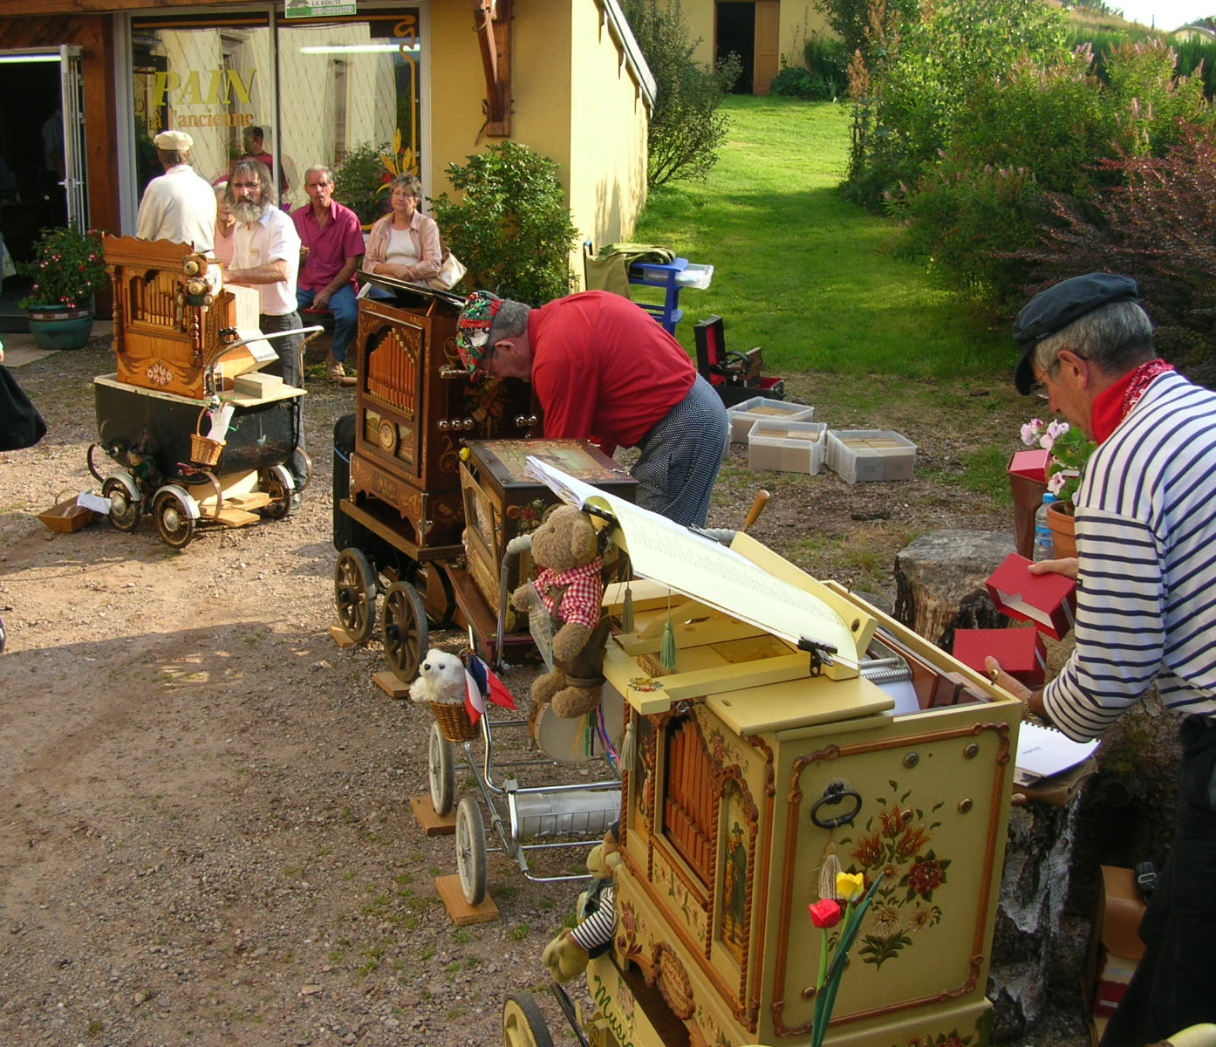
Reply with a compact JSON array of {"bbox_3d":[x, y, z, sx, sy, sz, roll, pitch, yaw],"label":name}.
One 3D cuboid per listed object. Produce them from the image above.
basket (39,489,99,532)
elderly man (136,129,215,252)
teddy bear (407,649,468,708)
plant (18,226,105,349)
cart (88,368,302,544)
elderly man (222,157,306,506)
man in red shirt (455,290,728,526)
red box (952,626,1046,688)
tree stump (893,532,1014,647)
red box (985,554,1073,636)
[{"bbox_3d":[-2.535,-0.082,6.689,0.190,0.180,0.430,1,14,2],"label":"basket"},{"bbox_3d":[-2.666,-1.563,8.850,0.550,1.740,0.380,1,13,3],"label":"elderly man"},{"bbox_3d":[-0.411,0.385,3.420,0.150,0.165,0.140,-6,16,-24],"label":"teddy bear"},{"bbox_3d":[-3.563,-1.554,9.250,0.600,0.800,0.600,1,14,0],"label":"plant"},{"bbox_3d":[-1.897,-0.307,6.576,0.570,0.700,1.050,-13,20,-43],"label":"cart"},{"bbox_3d":[-1.680,-0.935,7.050,0.500,1.730,0.440,7,14,25],"label":"elderly man"},{"bbox_3d":[-0.053,-0.127,5.000,0.920,1.380,0.550,-2,13,-11],"label":"man in red shirt"},{"bbox_3d":[0.607,0.208,2.187,0.123,0.065,0.074,-3,-27,29],"label":"red box"},{"bbox_3d":[1.000,0.199,4.050,0.390,0.310,0.380,1,14,0],"label":"tree stump"},{"bbox_3d":[0.760,0.131,2.500,0.077,0.086,0.137,-47,42,-12],"label":"red box"}]

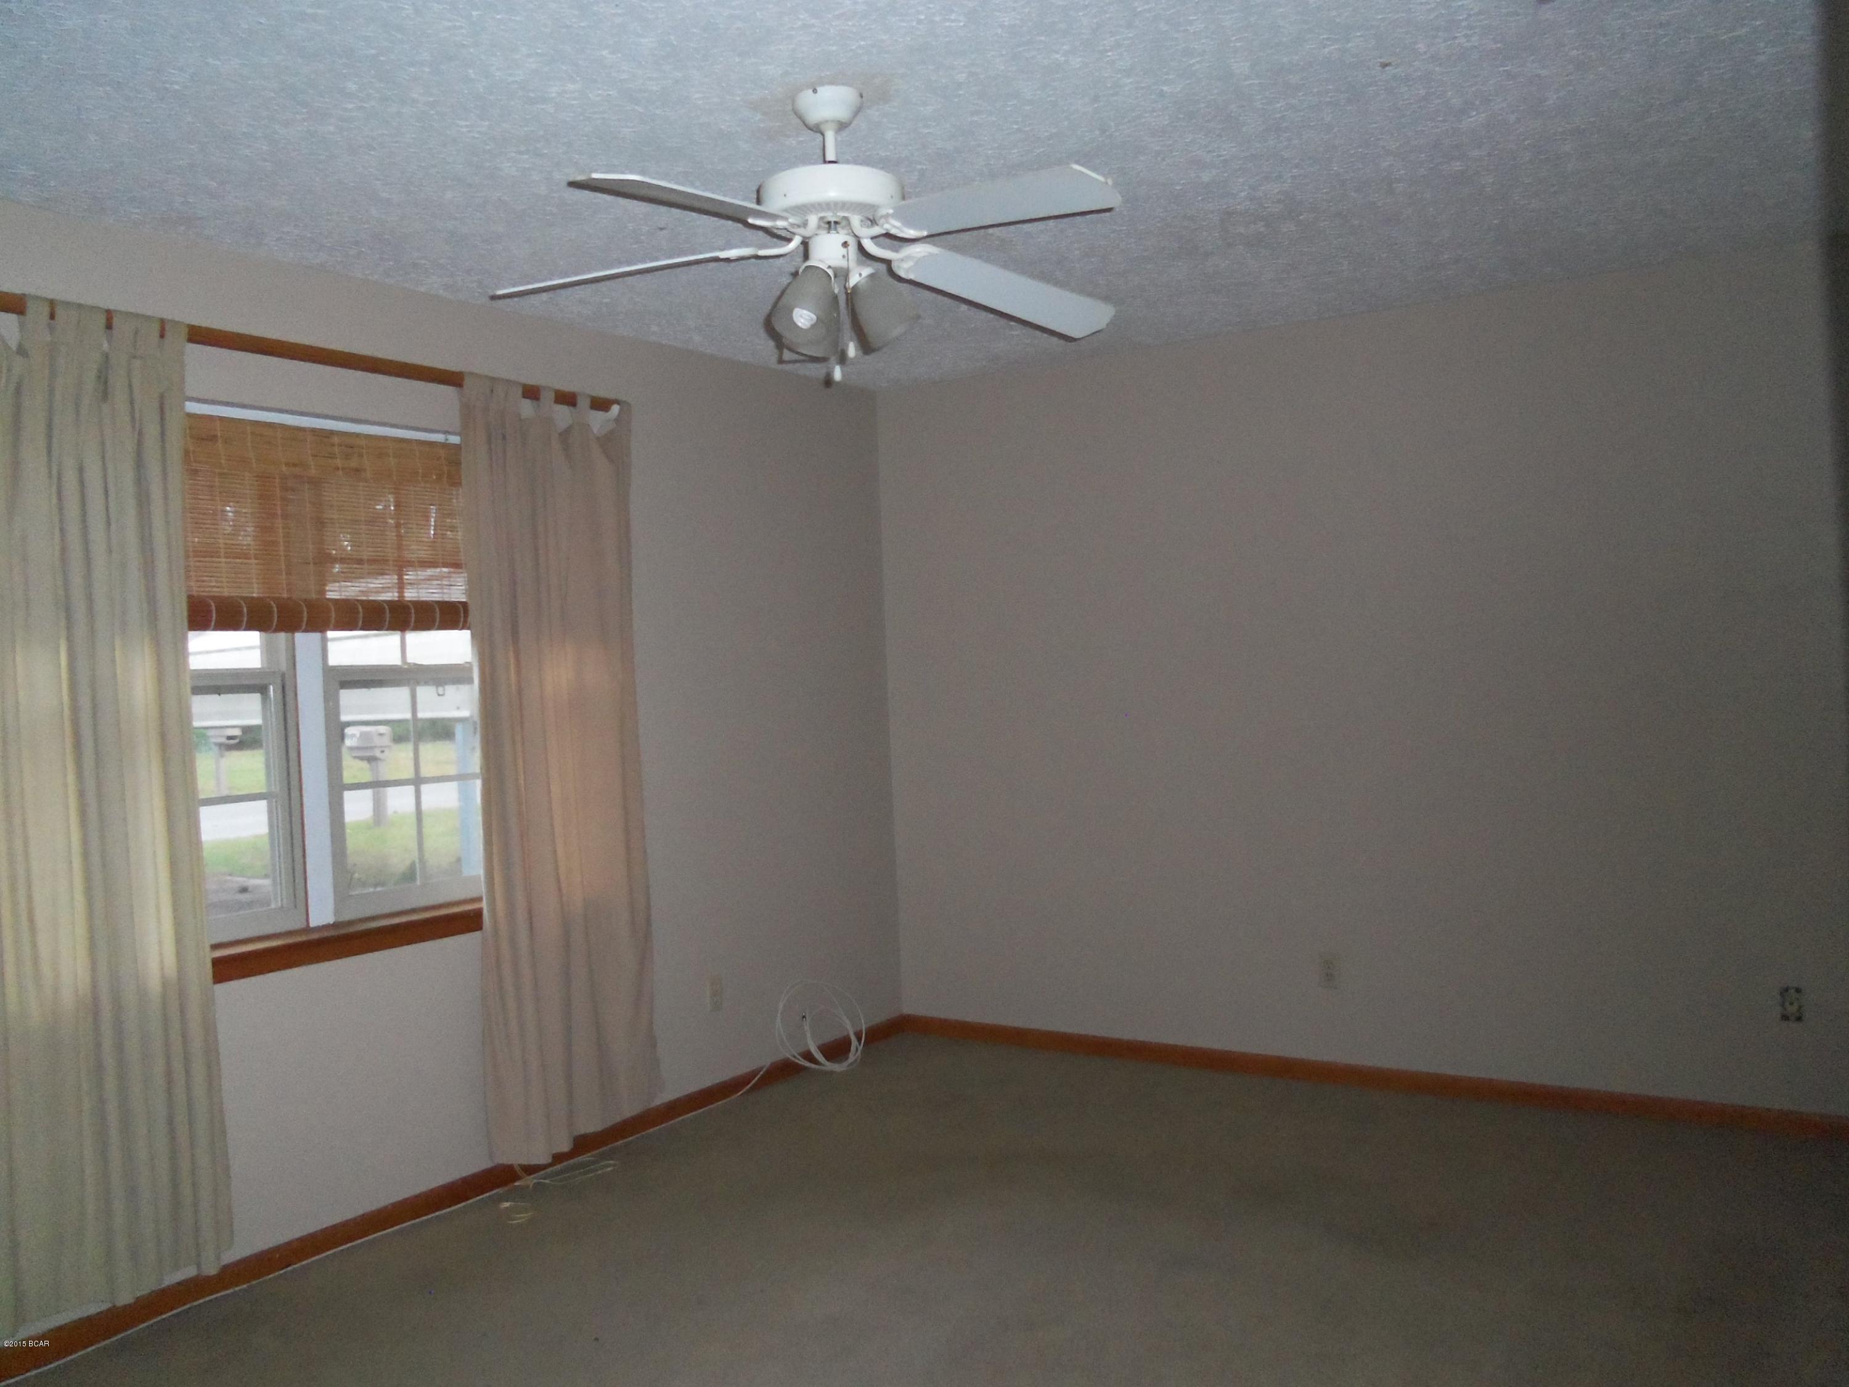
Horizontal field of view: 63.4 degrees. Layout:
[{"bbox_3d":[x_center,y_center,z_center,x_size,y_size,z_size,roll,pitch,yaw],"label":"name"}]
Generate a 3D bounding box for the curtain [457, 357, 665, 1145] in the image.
[{"bbox_3d":[-1.000,0.201,4.276,0.130,2.130,0.680,-2,1,34],"label":"curtain"}]

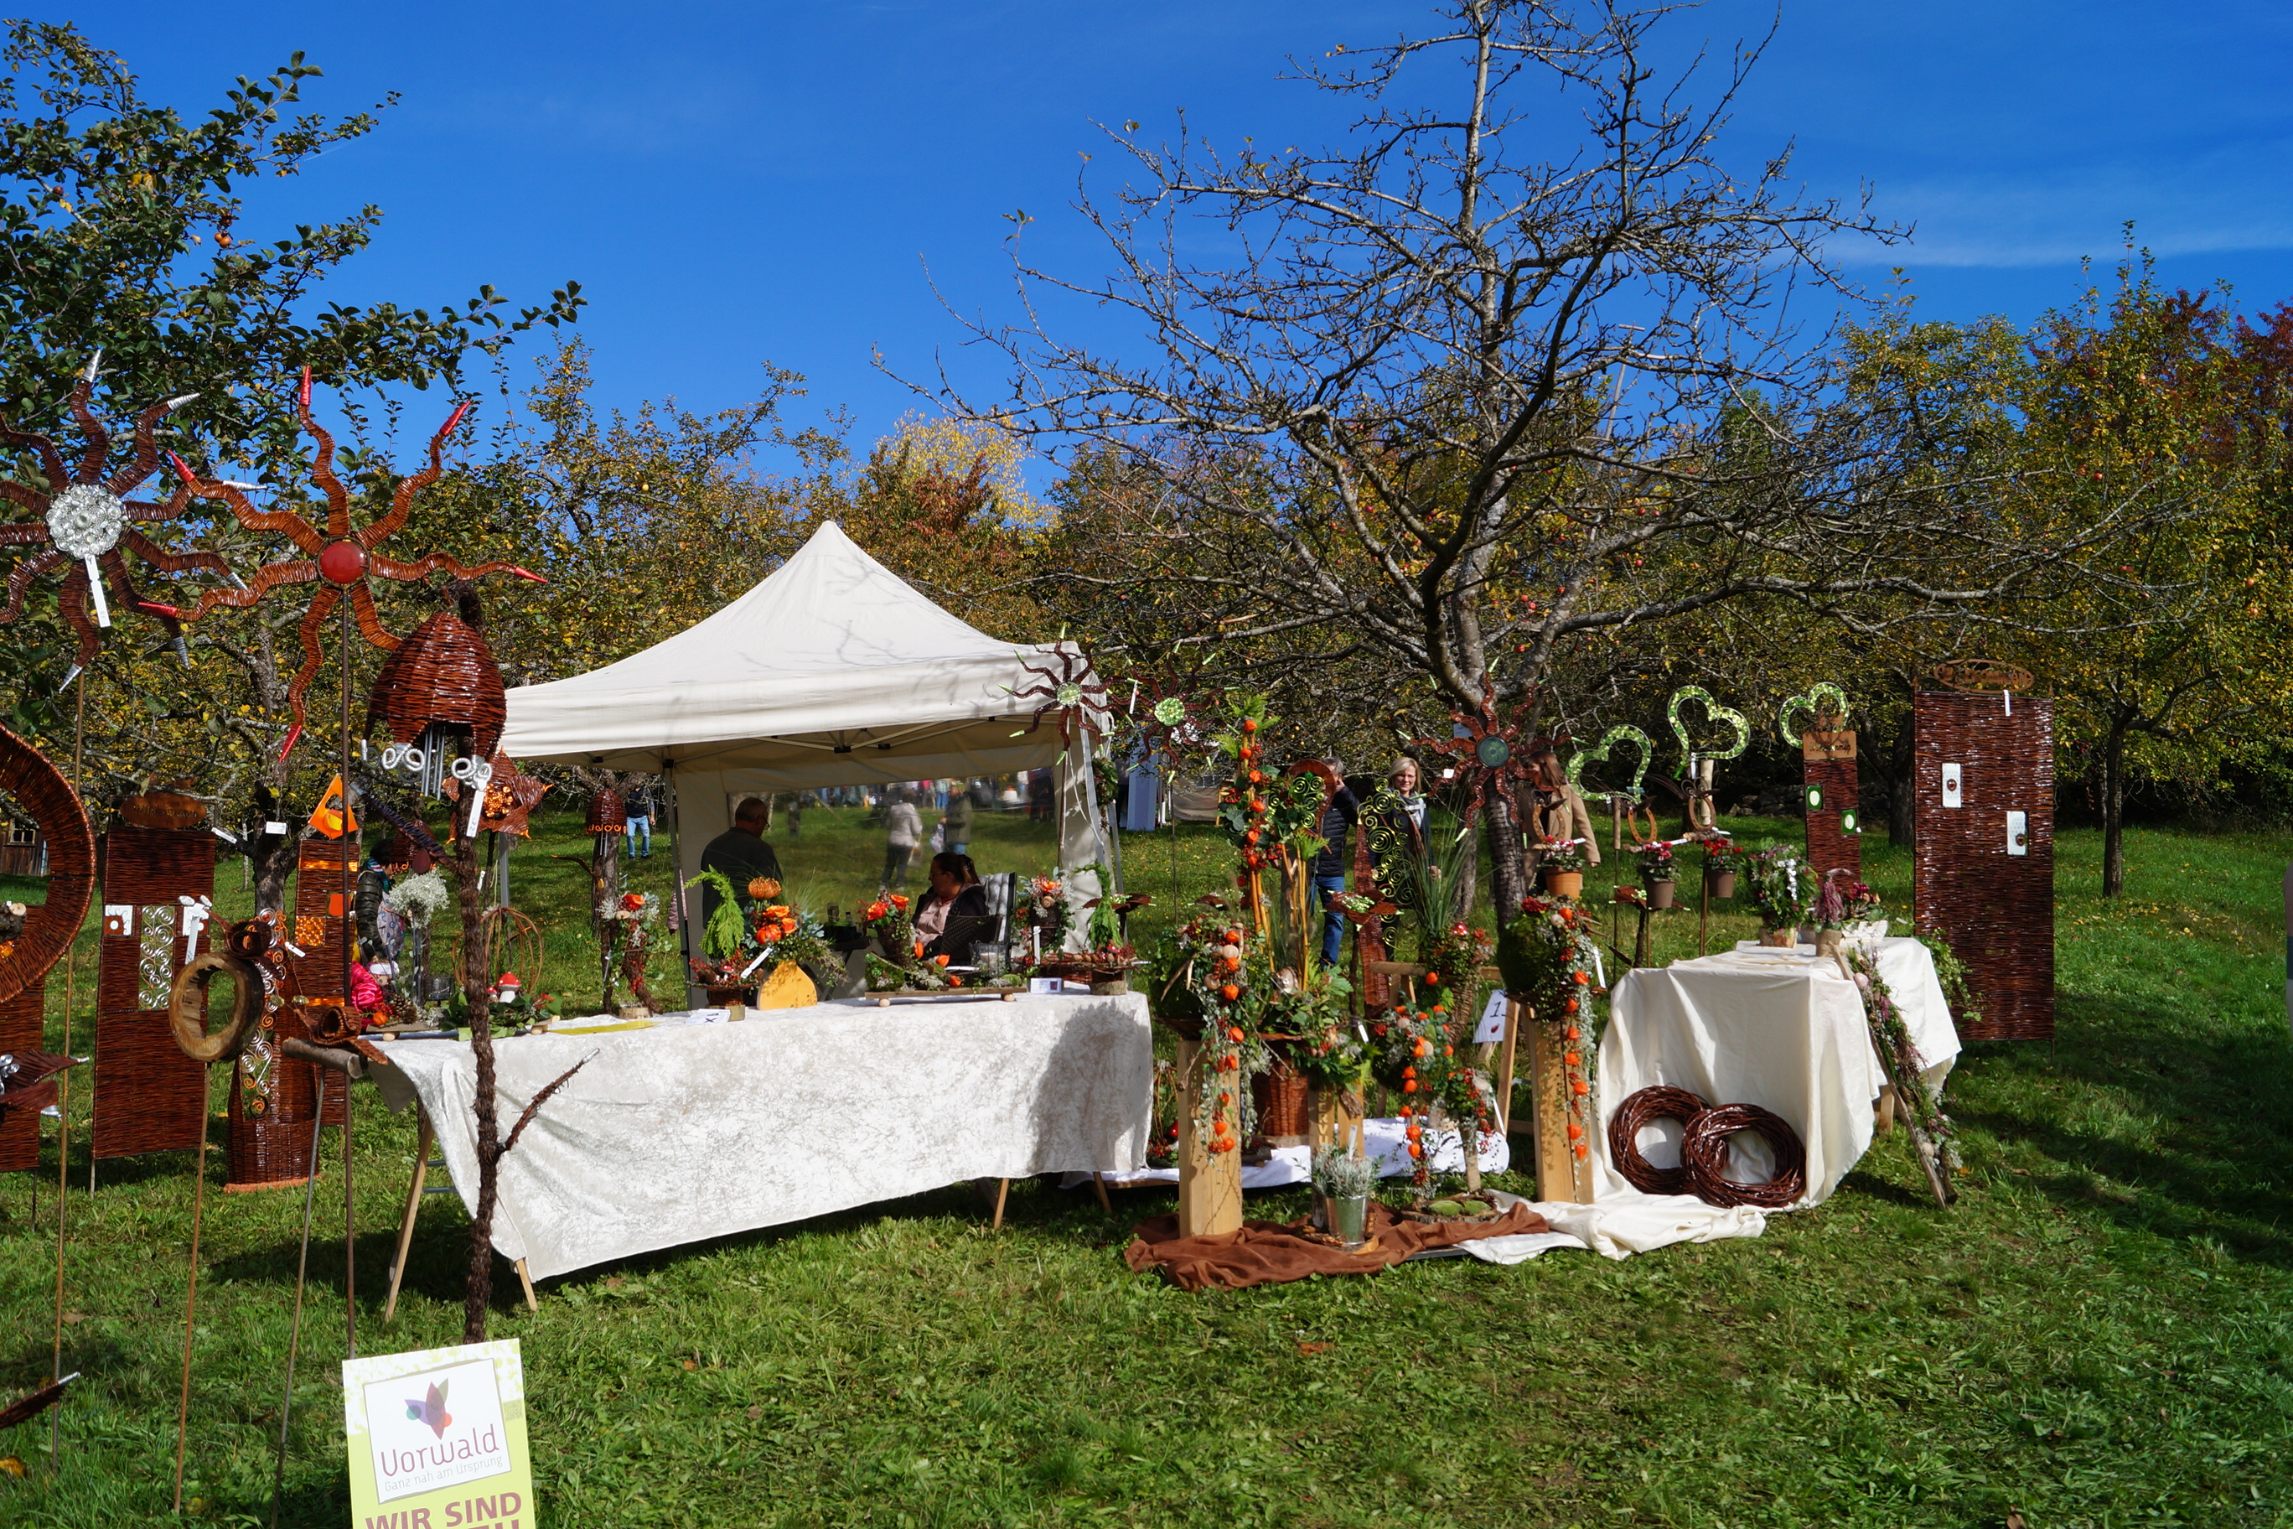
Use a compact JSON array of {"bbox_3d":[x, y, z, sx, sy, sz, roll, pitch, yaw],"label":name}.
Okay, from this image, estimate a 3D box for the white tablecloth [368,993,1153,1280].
[{"bbox_3d":[-1.190,1.150,5.600,2.420,0.650,0.640,-1,-1,-27],"label":"white tablecloth"}]

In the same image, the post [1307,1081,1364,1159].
[{"bbox_3d":[0.652,1.305,5.880,0.180,0.570,0.150,0,-1,-6],"label":"post"}]

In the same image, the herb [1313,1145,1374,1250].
[{"bbox_3d":[0.648,1.427,5.680,0.210,0.340,0.210,0,-1,0],"label":"herb"}]

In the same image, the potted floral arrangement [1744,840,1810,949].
[{"bbox_3d":[2.567,0.529,7.000,0.250,0.410,0.240,0,-1,0],"label":"potted floral arrangement"}]

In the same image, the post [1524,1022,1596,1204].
[{"bbox_3d":[1.471,1.214,6.100,0.150,0.660,0.150,-4,-1,40],"label":"post"}]

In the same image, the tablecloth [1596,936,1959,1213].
[{"bbox_3d":[2.500,1.125,6.700,0.950,0.780,1.600,-1,-1,29],"label":"tablecloth"}]

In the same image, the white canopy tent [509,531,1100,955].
[{"bbox_3d":[-1.820,0.100,10.330,3.000,3.150,3.000,-5,-1,1],"label":"white canopy tent"}]

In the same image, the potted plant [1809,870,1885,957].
[{"bbox_3d":[2.709,0.579,6.650,0.260,0.340,0.220,0,-1,0],"label":"potted plant"}]

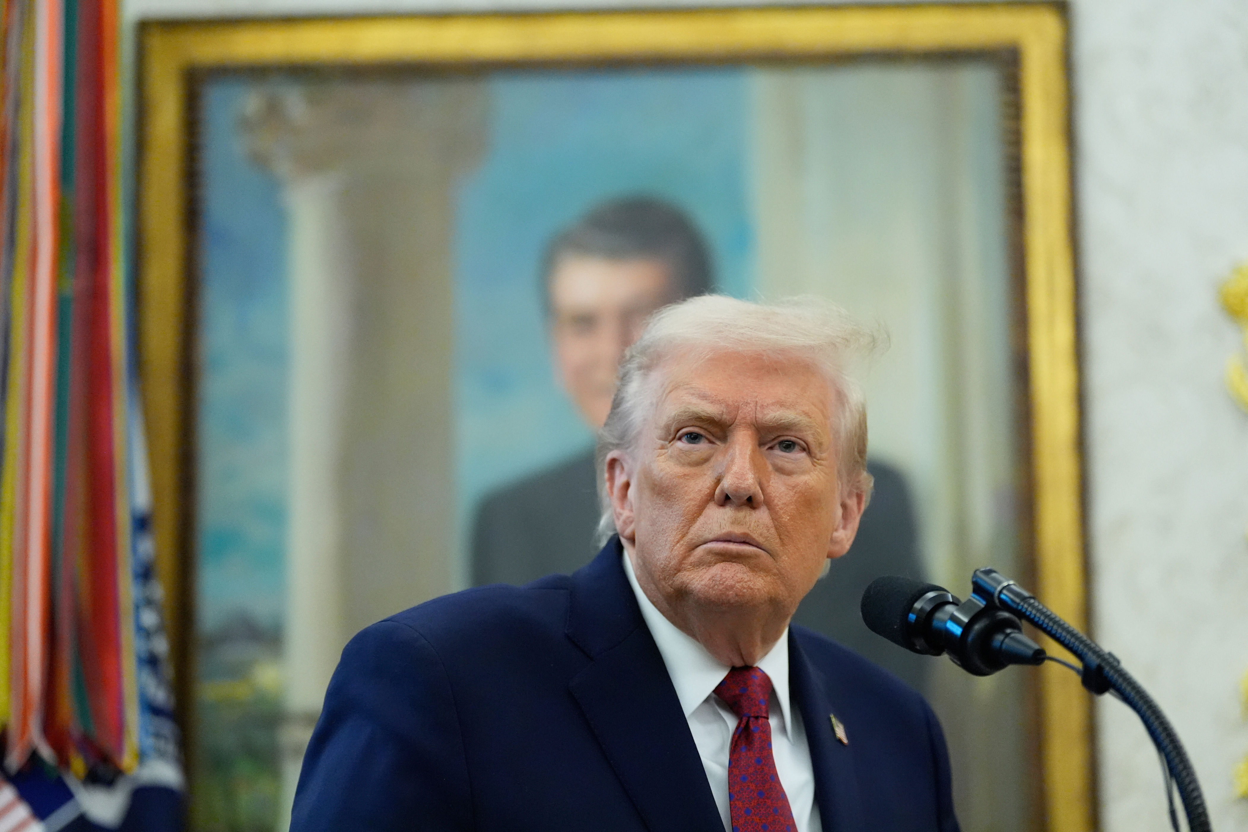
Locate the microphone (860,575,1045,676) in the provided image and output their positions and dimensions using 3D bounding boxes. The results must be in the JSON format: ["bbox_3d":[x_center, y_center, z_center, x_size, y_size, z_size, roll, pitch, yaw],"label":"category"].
[{"bbox_3d":[0.218,0.139,2.620,0.047,0.047,0.195,4,6,-29],"label":"microphone"}]

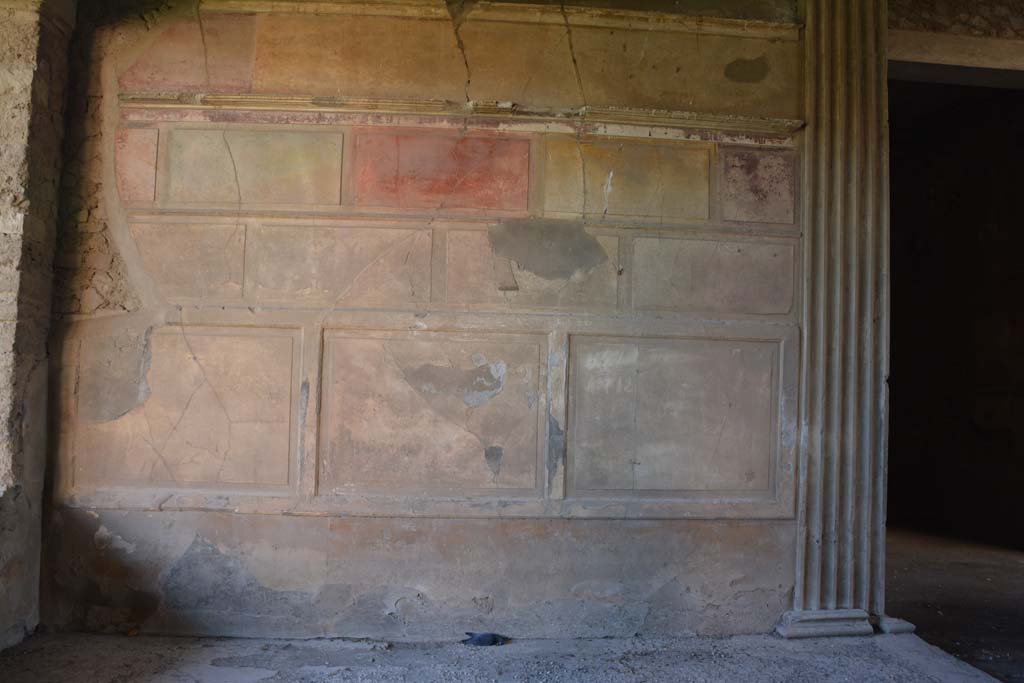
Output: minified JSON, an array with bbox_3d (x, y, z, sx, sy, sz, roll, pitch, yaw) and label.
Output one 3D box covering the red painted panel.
[{"bbox_3d":[-0.403,-0.986,4.450,1.003,0.446,0.040,1,-1,-3],"label":"red painted panel"}]

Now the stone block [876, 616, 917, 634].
[{"bbox_3d":[2.271,1.673,4.555,0.195,0.080,0.120,1,-1,-3],"label":"stone block"}]

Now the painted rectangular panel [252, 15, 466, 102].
[{"bbox_3d":[-0.871,-1.637,4.444,1.213,0.449,0.040,1,-1,-3],"label":"painted rectangular panel"}]

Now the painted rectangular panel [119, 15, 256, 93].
[{"bbox_3d":[-1.849,-1.642,4.391,0.757,0.435,0.040,1,-1,-3],"label":"painted rectangular panel"}]

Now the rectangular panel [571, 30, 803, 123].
[{"bbox_3d":[1.042,-1.581,4.547,1.351,0.471,0.040,1,-1,-3],"label":"rectangular panel"}]

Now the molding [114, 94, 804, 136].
[{"bbox_3d":[-0.243,-1.293,4.413,3.878,0.085,0.100,1,-1,-3],"label":"molding"}]

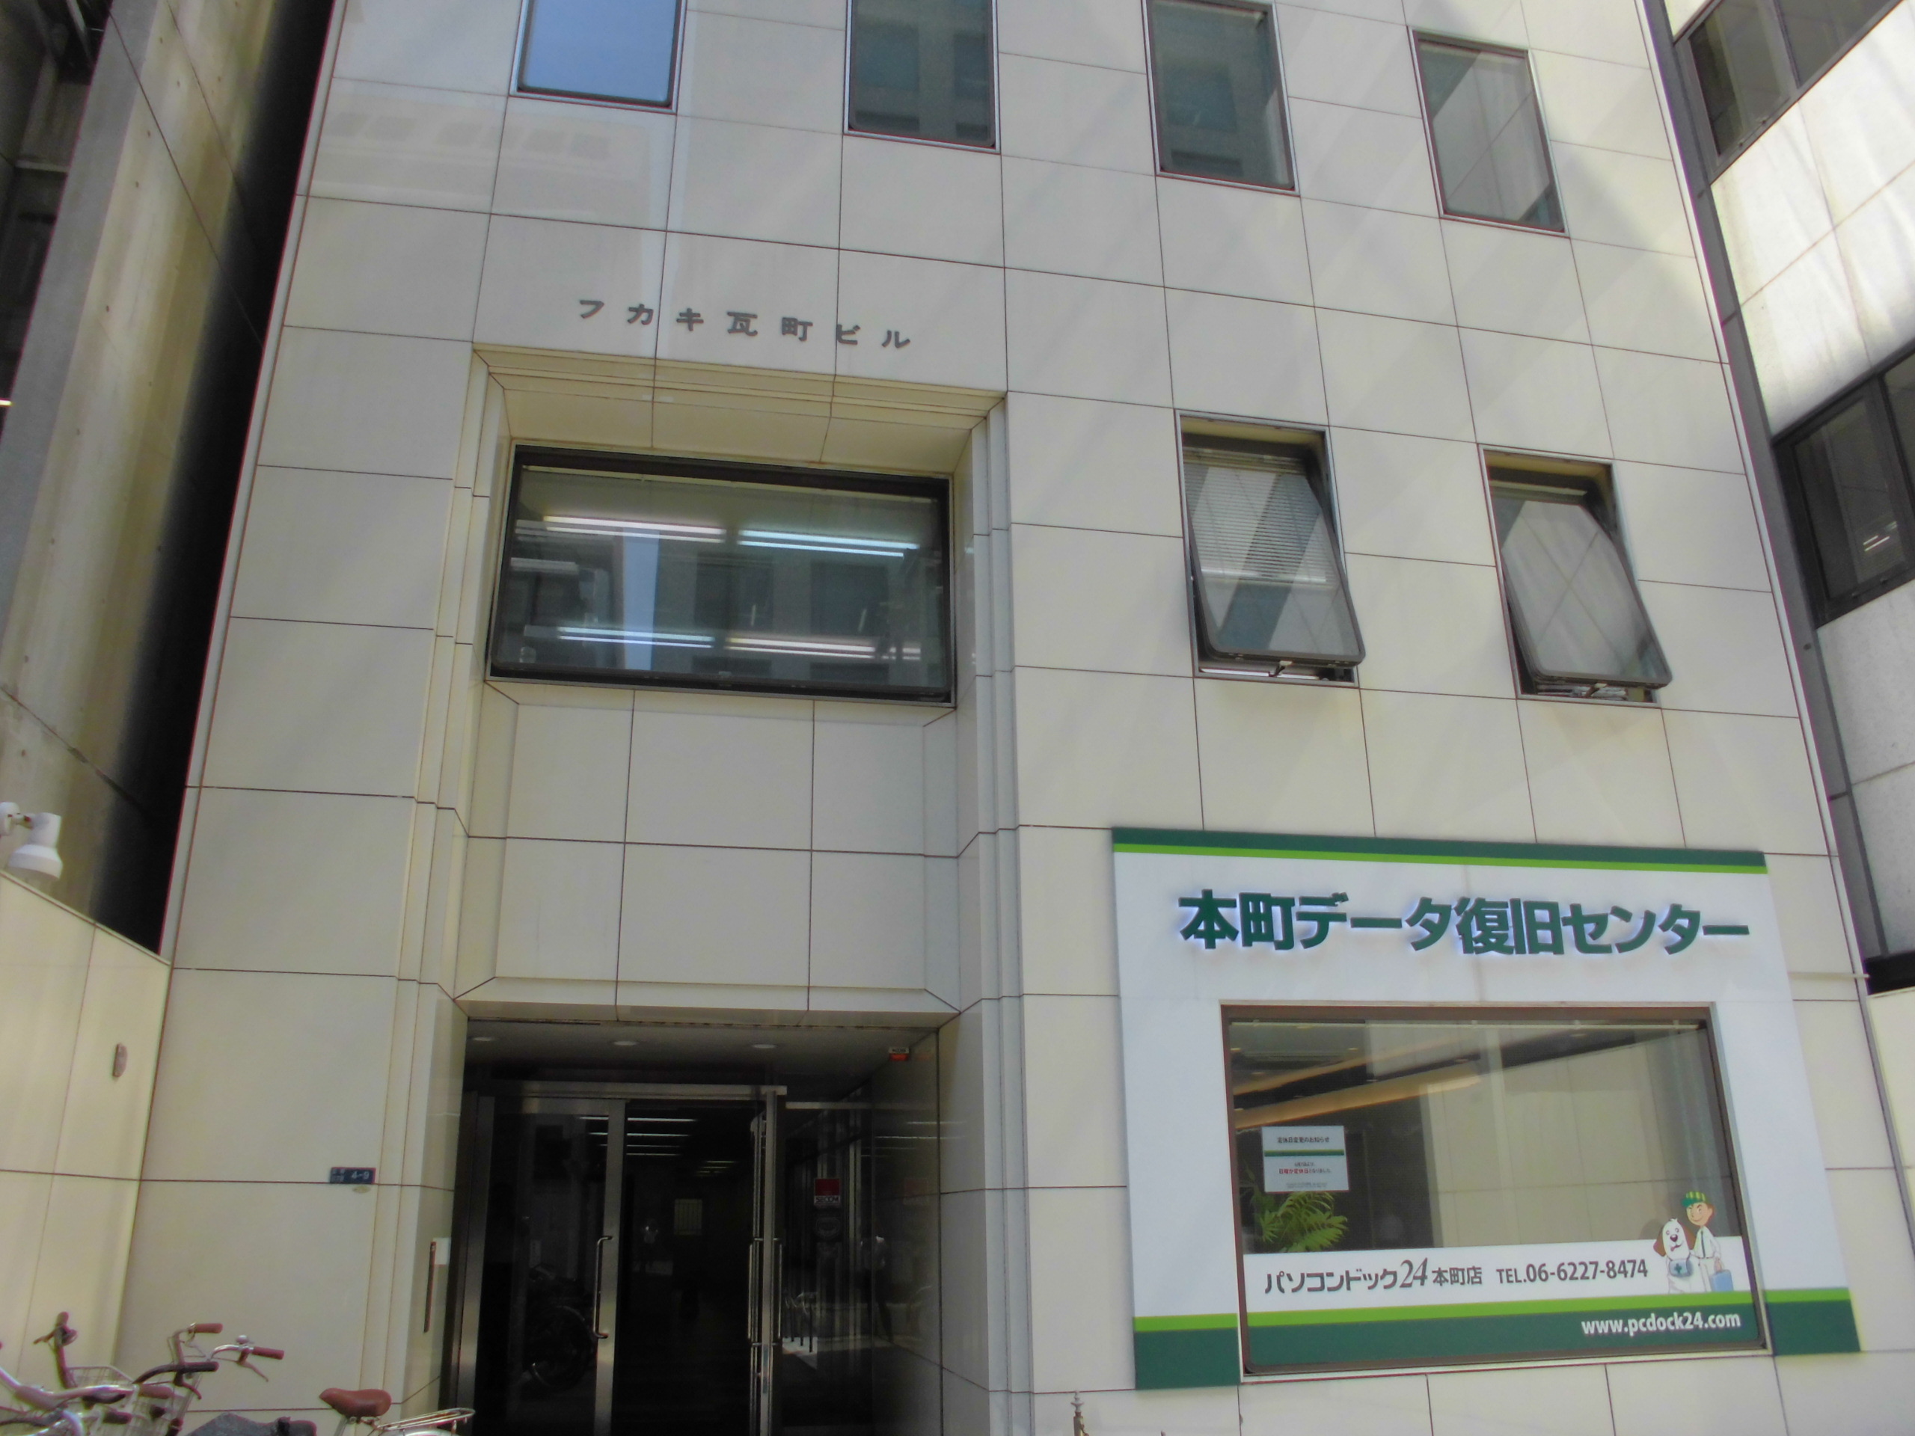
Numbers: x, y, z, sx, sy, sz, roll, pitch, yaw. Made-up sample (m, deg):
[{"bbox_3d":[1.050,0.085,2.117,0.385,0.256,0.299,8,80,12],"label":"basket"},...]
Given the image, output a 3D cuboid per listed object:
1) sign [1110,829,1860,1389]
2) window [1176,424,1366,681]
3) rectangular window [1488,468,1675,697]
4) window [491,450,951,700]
[{"bbox_3d":[2.640,1.859,7.049,3.826,2.579,0.066,3,-20,-11],"label":"sign"},{"bbox_3d":[1.684,-0.926,7.897,0.915,1.512,0.245,3,-20,-11],"label":"window"},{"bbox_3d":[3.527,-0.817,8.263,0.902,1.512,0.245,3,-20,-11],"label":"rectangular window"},{"bbox_3d":[-1.256,-0.798,8.040,2.500,1.412,0.119,3,-20,-11],"label":"window"}]

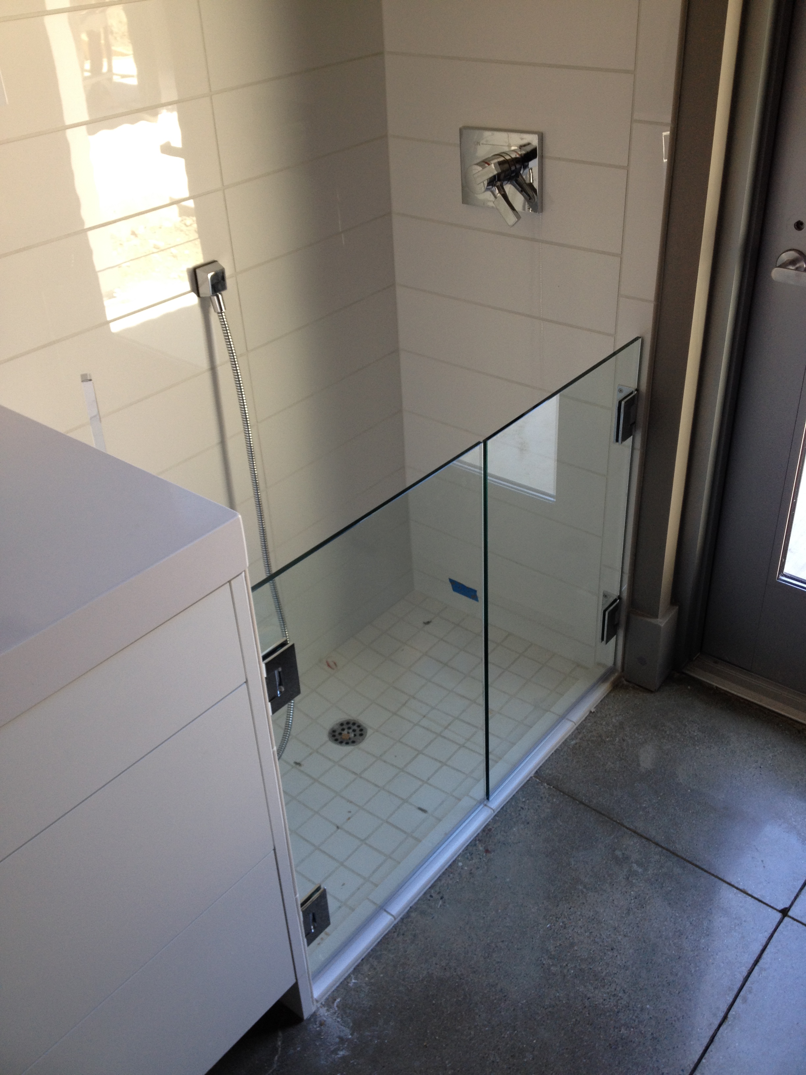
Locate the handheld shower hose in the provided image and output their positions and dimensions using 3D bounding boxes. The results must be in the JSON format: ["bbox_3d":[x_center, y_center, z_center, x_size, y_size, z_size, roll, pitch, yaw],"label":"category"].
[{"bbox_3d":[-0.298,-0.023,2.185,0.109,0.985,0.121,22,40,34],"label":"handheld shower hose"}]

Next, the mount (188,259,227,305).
[{"bbox_3d":[-0.342,-0.461,1.961,0.033,0.059,0.051,22,40,34],"label":"mount"}]

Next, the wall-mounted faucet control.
[{"bbox_3d":[0.163,-0.678,2.059,0.190,0.159,0.075,22,40,34],"label":"wall-mounted faucet control"}]

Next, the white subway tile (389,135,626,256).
[{"bbox_3d":[0.189,-0.668,2.108,0.542,0.148,0.010,22,40,34],"label":"white subway tile"}]

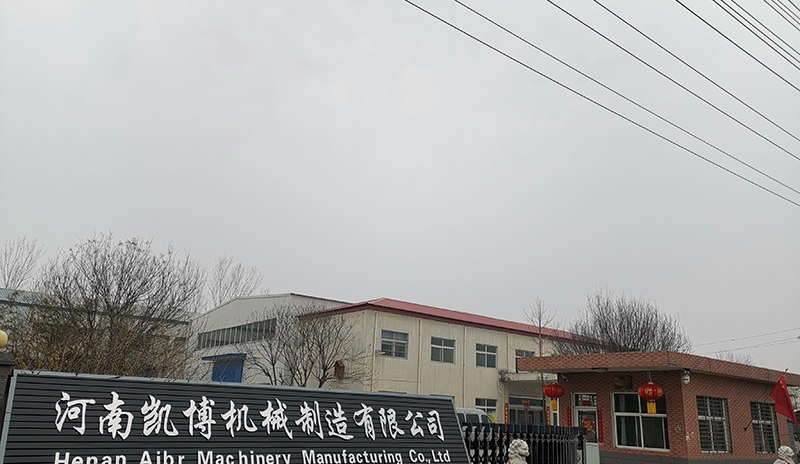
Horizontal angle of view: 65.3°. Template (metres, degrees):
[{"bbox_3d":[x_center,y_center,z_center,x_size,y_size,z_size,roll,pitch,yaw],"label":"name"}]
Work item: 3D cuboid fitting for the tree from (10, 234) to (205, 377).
[{"bbox_3d":[-7.880,3.063,16.761,4.783,6.090,5.000,10,-18,-24],"label":"tree"}]

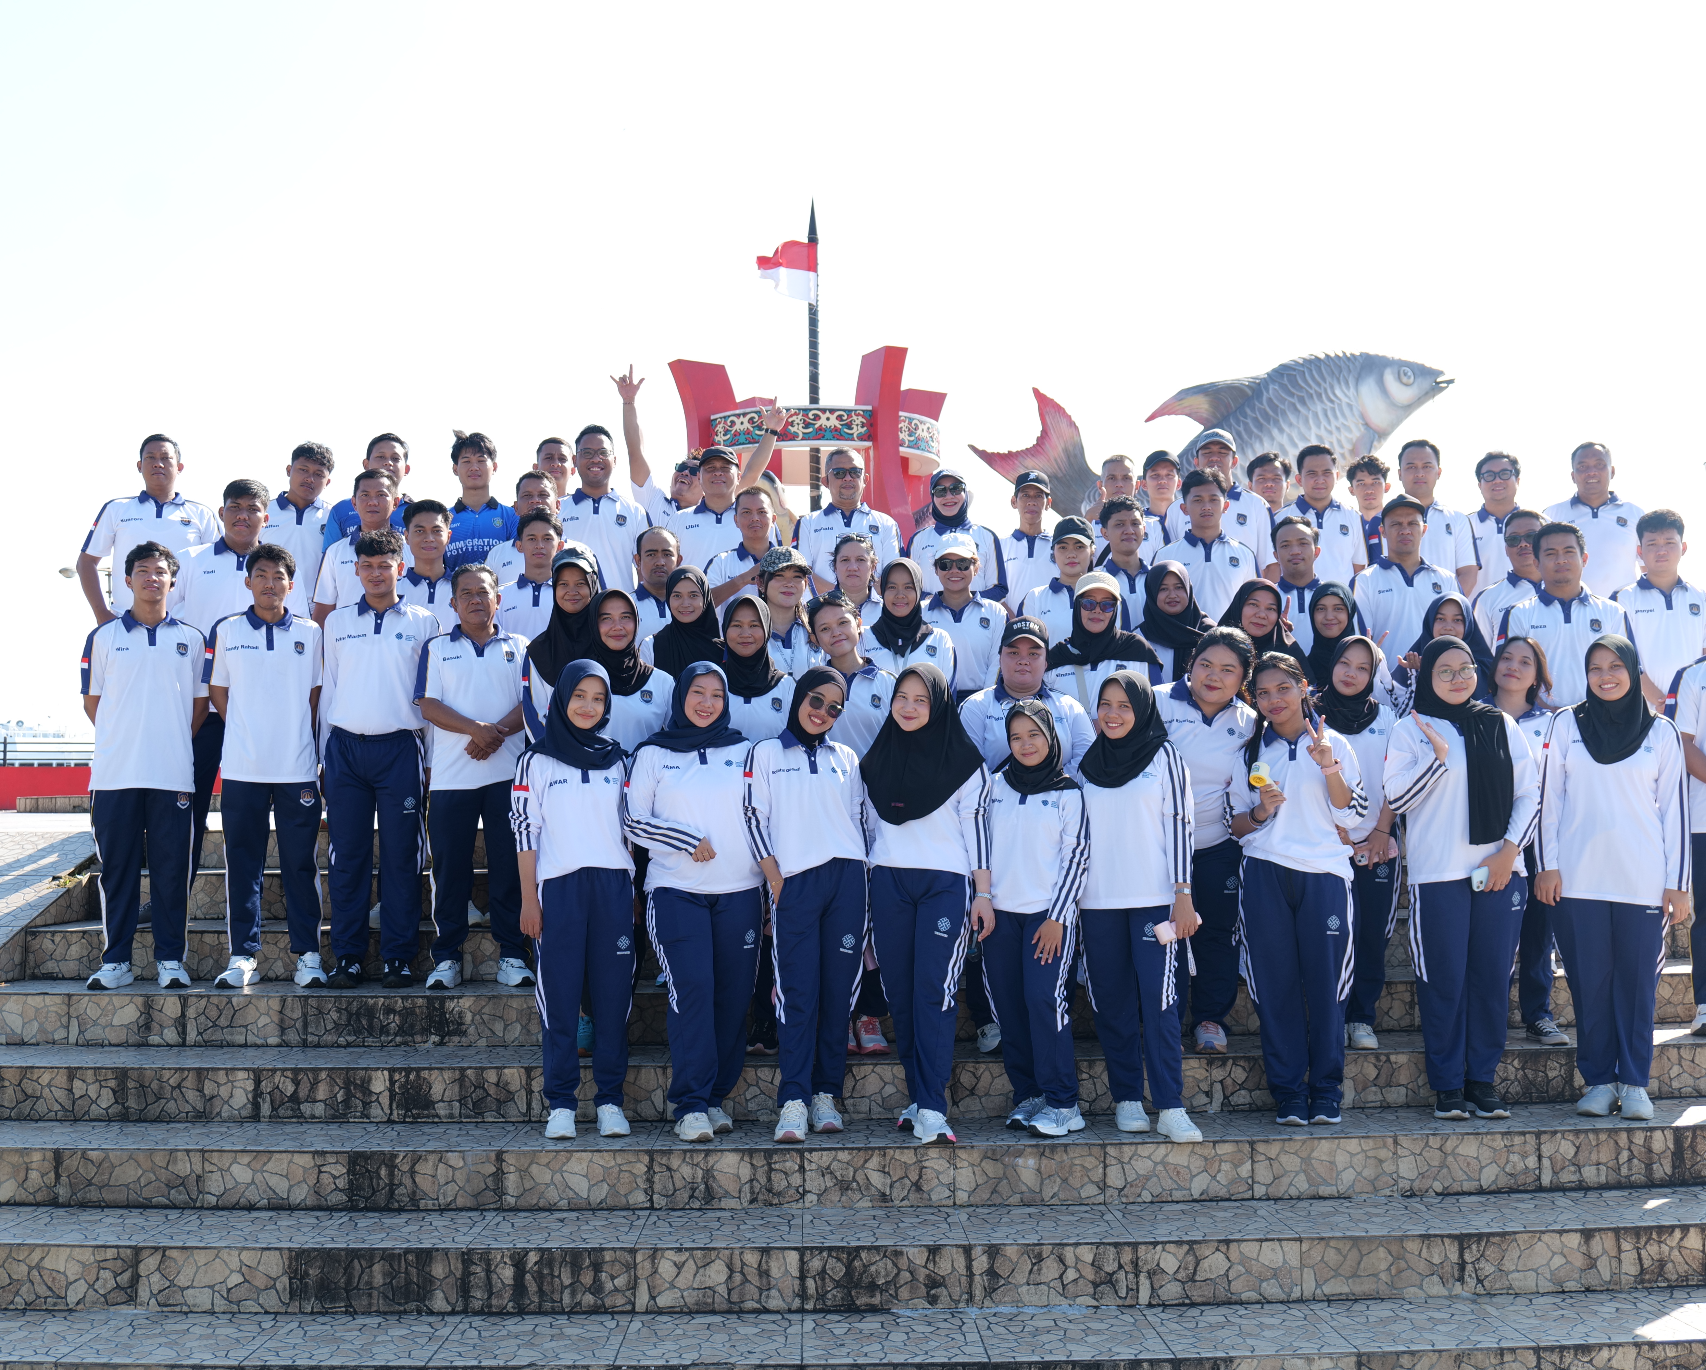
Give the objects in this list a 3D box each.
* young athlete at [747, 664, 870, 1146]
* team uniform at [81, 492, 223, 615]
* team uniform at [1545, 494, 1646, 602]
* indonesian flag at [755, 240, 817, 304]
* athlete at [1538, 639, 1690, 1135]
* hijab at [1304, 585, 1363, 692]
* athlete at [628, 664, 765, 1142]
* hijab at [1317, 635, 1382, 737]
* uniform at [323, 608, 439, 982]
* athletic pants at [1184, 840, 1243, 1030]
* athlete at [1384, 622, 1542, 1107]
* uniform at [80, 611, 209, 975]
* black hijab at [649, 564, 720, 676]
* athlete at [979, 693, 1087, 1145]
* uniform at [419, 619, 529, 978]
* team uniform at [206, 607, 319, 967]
[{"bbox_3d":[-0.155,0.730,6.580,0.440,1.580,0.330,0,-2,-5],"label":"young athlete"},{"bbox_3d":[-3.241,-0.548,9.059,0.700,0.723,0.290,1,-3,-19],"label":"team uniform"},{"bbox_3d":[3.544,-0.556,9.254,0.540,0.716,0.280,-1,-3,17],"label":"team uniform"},{"bbox_3d":[-0.859,-5.317,25.000,0.870,0.830,0.280,0,-2,-6],"label":"indonesian flag"},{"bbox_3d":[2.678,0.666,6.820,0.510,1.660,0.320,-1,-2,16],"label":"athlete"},{"bbox_3d":[1.903,-0.188,7.694,0.266,0.440,0.260,-1,-2,13],"label":"hijab"},{"bbox_3d":[-0.523,0.706,6.492,0.453,1.556,0.364,0,-3,-10],"label":"athlete"},{"bbox_3d":[1.844,0.006,7.200,0.260,0.390,0.290,-1,-2,19],"label":"hijab"},{"bbox_3d":[-1.857,0.385,7.622,0.454,1.468,0.280,0,-2,-10],"label":"uniform"},{"bbox_3d":[1.297,0.887,7.140,0.370,0.770,0.280,-1,-2,9],"label":"athletic pants"},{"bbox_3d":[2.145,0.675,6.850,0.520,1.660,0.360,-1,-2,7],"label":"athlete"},{"bbox_3d":[-2.810,0.427,7.694,0.478,1.443,0.280,0,-2,-20],"label":"uniform"},{"bbox_3d":[-0.647,-0.228,7.550,0.300,0.460,0.300,-1,-2,1],"label":"black hijab"},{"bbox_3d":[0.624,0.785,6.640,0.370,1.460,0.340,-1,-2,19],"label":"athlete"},{"bbox_3d":[-1.458,0.449,7.532,0.463,1.338,0.305,0,-3,-16],"label":"uniform"},{"bbox_3d":[-2.309,0.399,7.595,0.463,1.406,0.295,1,-3,-19],"label":"team uniform"}]

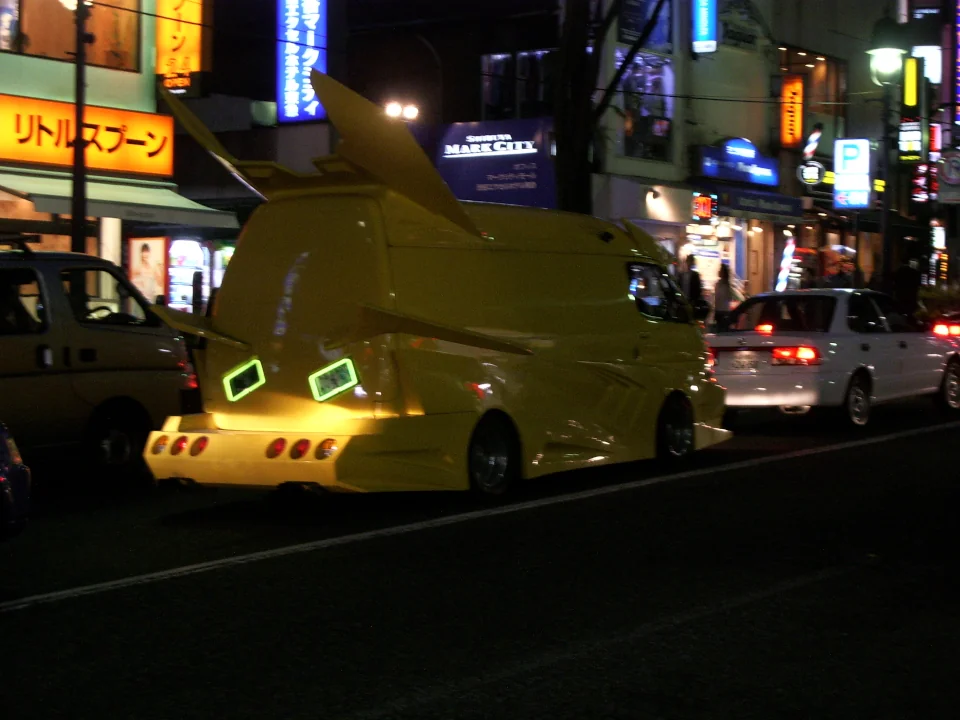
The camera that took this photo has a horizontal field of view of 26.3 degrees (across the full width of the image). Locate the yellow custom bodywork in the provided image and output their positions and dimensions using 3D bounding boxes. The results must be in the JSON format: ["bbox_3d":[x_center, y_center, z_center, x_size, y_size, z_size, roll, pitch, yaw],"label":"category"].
[{"bbox_3d":[-0.091,-0.545,16.484,1.920,2.980,6.006,0,2,32],"label":"yellow custom bodywork"}]

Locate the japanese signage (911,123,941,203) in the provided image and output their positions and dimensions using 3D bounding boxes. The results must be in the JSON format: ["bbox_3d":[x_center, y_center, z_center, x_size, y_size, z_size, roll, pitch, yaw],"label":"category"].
[{"bbox_3d":[10.443,-4.596,48.000,0.660,1.900,0.250,0,1,32],"label":"japanese signage"}]

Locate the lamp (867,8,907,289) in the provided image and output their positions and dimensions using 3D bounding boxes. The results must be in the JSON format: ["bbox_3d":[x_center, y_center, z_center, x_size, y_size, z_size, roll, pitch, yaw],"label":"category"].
[{"bbox_3d":[7.329,-3.200,37.000,0.660,6.200,0.660,0,1,32],"label":"lamp"}]

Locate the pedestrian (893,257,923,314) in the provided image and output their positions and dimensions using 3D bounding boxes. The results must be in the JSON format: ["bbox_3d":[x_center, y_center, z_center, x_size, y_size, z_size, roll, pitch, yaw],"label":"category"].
[{"bbox_3d":[8.248,-1.126,39.500,0.500,1.720,0.350,1,1,41],"label":"pedestrian"}]

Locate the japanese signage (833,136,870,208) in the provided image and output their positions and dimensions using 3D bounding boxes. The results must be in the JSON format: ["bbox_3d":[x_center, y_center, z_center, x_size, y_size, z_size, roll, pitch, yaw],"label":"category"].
[{"bbox_3d":[6.933,-3.481,38.300,0.710,1.300,0.220,0,1,32],"label":"japanese signage"}]

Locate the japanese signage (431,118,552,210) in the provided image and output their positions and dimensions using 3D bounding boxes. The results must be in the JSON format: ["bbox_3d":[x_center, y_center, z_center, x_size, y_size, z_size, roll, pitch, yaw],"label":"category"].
[{"bbox_3d":[0.246,-3.298,34.800,2.450,1.650,0.300,0,1,32],"label":"japanese signage"}]

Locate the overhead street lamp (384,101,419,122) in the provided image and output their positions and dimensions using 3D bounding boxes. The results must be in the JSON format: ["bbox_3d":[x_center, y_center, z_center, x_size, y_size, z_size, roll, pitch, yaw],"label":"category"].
[{"bbox_3d":[-1.434,-4.541,37.500,0.600,0.400,0.350,0,1,32],"label":"overhead street lamp"}]

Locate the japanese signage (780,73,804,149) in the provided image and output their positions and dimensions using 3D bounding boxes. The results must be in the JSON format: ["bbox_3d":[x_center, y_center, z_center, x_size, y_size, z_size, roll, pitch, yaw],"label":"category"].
[{"bbox_3d":[6.274,-4.989,41.200,0.480,1.480,0.200,0,1,32],"label":"japanese signage"}]

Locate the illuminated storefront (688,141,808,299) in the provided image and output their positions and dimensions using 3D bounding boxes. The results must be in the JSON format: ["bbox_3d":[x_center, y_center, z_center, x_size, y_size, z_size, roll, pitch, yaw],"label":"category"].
[{"bbox_3d":[5.344,-2.268,41.000,0.900,4.100,4.700,0,1,32],"label":"illuminated storefront"}]

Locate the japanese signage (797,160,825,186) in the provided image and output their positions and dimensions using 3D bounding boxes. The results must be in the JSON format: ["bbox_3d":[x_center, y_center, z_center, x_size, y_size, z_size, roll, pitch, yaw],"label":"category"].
[{"bbox_3d":[6.635,-3.744,41.200,0.560,0.520,0.150,0,1,32],"label":"japanese signage"}]

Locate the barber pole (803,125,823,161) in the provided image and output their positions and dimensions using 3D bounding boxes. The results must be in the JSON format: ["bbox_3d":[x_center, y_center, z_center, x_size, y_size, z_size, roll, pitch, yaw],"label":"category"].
[{"bbox_3d":[6.724,-4.398,41.500,0.260,0.720,0.260,16,0,31],"label":"barber pole"}]

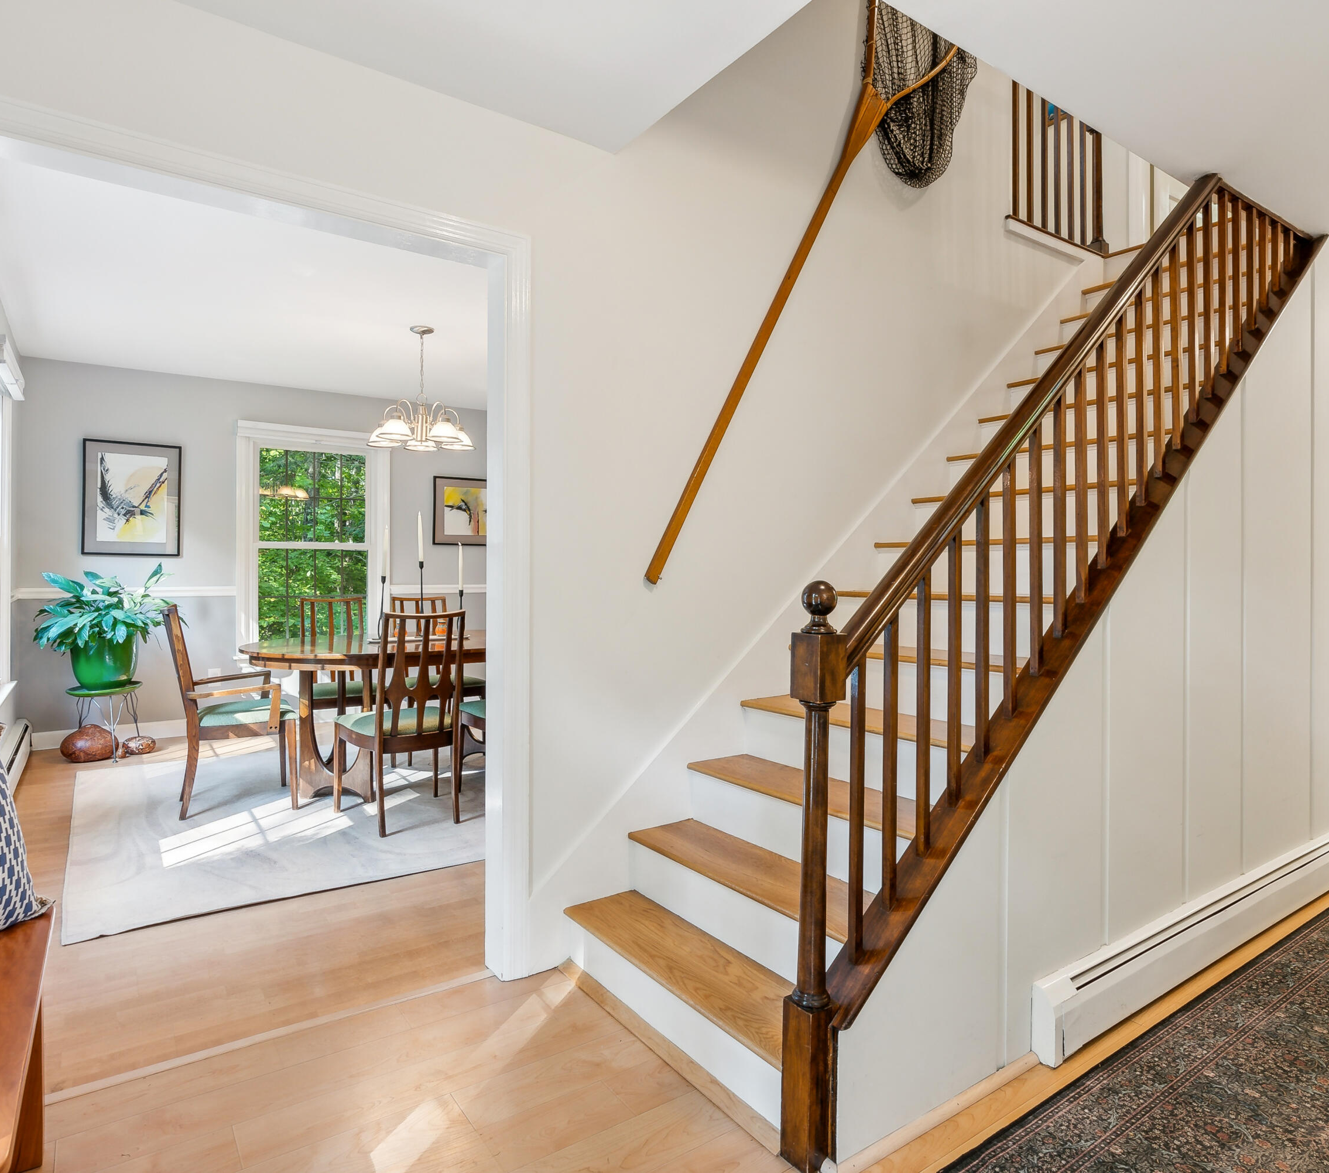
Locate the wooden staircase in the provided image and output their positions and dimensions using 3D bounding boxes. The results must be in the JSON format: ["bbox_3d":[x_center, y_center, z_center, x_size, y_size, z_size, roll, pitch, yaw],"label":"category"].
[{"bbox_3d":[1.240,-0.271,2.698,3.081,2.712,1.036,0,0,-35],"label":"wooden staircase"}]

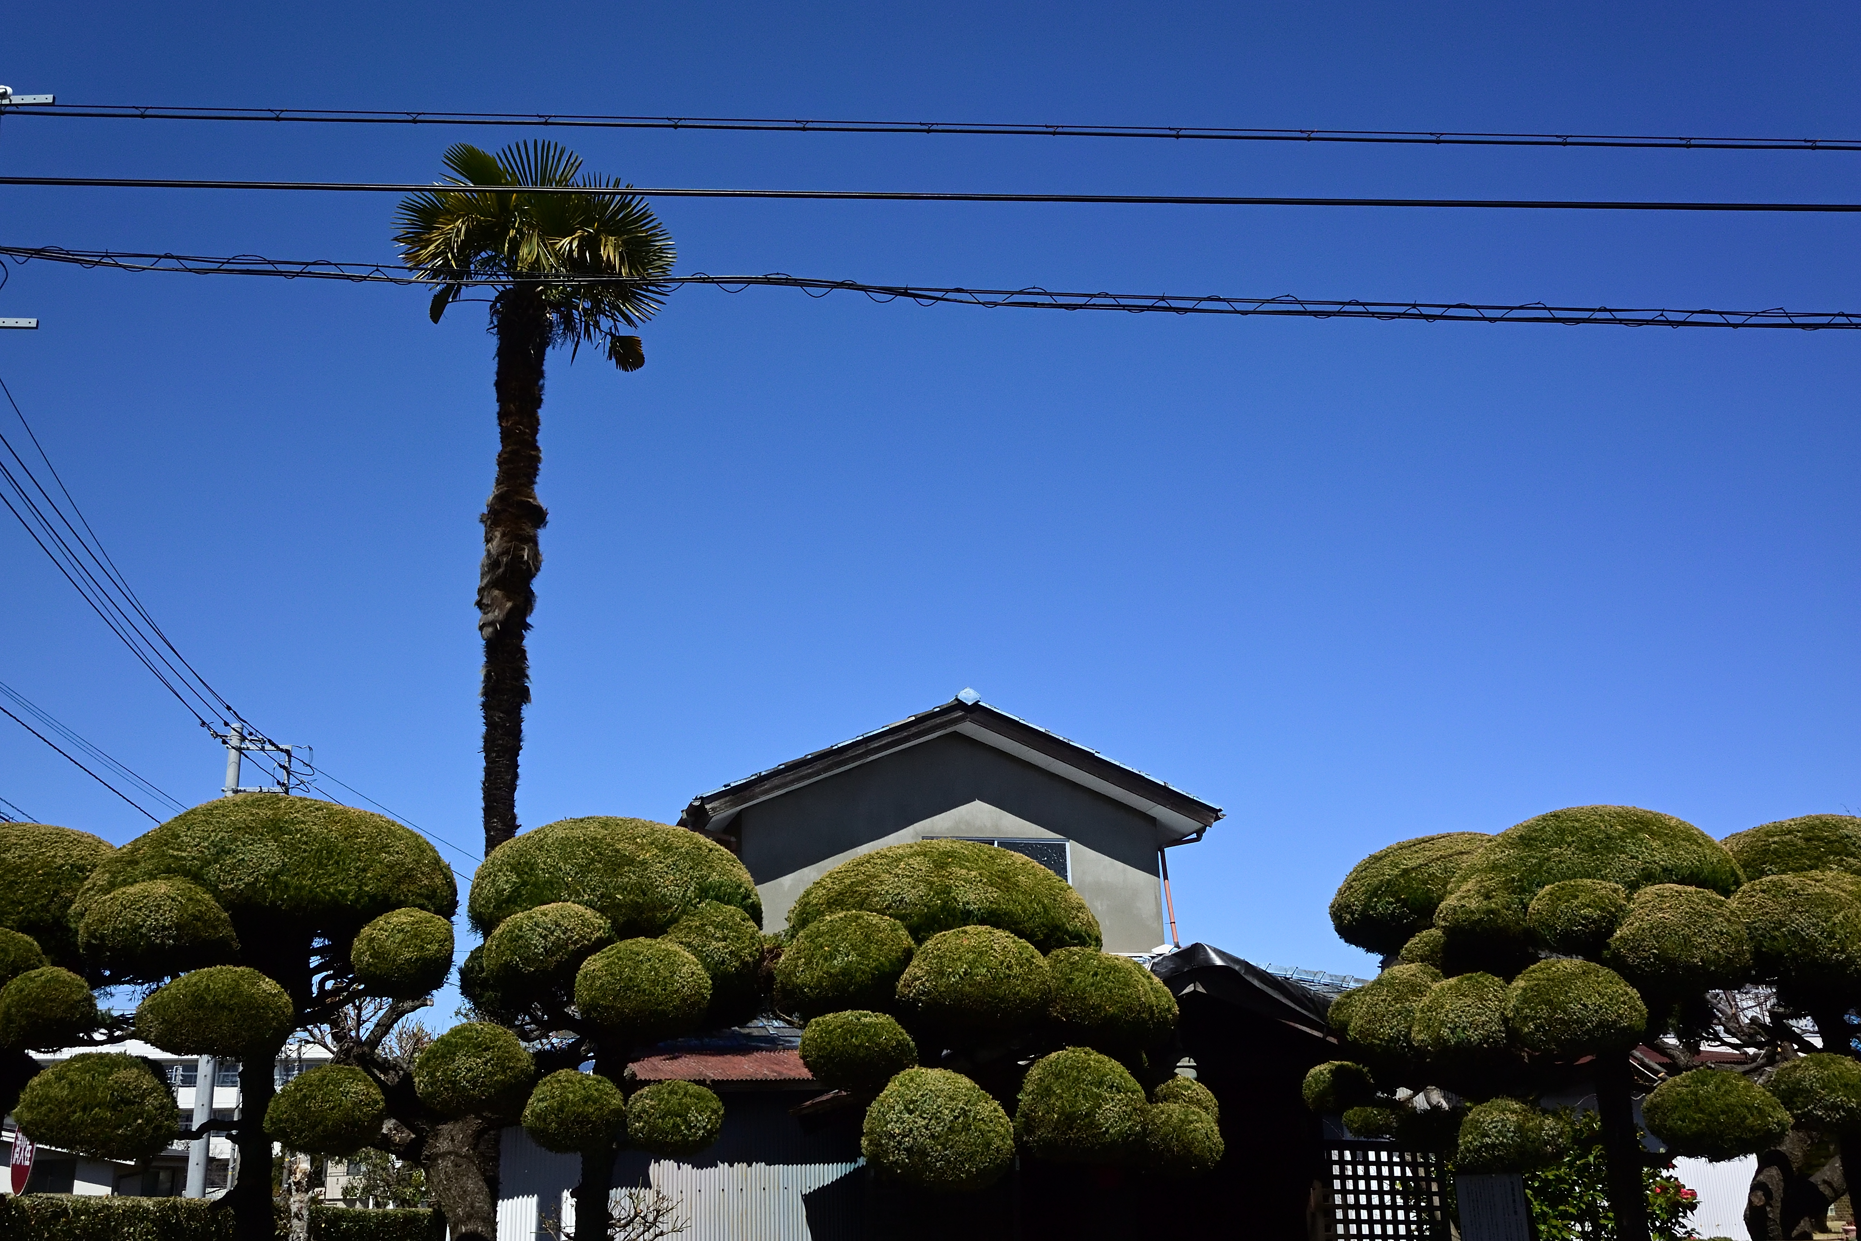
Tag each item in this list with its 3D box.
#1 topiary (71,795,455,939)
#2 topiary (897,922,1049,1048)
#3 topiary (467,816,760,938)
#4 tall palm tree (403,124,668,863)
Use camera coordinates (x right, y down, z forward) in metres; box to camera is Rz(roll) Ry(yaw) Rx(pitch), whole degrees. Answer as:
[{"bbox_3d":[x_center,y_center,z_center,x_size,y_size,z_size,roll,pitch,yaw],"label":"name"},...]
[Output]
[{"bbox_3d":[-3.395,1.271,9.021,1.840,0.699,1.564,4,-17,-20],"label":"topiary"},{"bbox_3d":[0.211,1.759,8.500,0.745,0.565,0.708,-2,-18,1],"label":"topiary"},{"bbox_3d":[-1.619,1.326,9.000,1.489,0.628,1.266,2,-18,-12],"label":"topiary"},{"bbox_3d":[-2.724,0.654,11.588,2.016,8.631,2.016,2,-17,-13],"label":"tall palm tree"}]

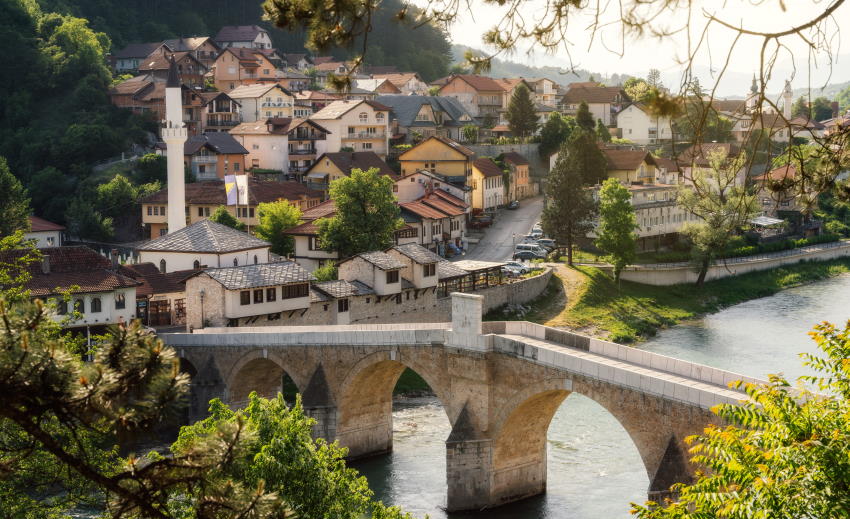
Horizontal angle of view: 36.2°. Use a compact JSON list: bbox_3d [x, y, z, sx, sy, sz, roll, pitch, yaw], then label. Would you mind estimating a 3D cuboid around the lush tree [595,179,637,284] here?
[{"bbox_3d":[25.300,-3.970,172.000,5.400,14.000,5.200,0,7,0],"label":"lush tree"}]

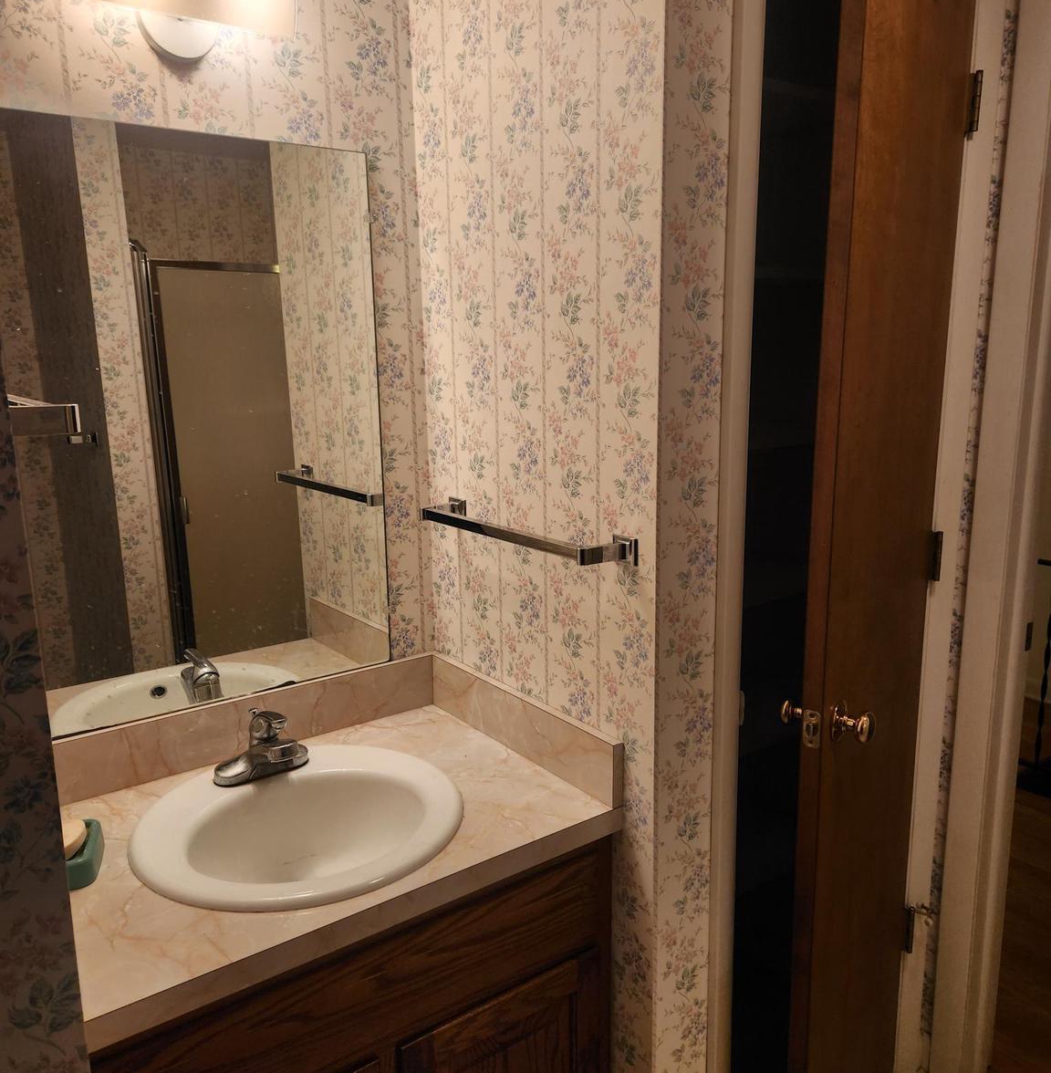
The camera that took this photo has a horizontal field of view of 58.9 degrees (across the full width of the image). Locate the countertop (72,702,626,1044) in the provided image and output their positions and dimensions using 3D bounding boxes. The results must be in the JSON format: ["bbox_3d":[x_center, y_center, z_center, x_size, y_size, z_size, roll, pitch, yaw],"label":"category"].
[{"bbox_3d":[-0.324,0.440,1.425,0.768,0.041,0.546,-9,14,-35],"label":"countertop"}]

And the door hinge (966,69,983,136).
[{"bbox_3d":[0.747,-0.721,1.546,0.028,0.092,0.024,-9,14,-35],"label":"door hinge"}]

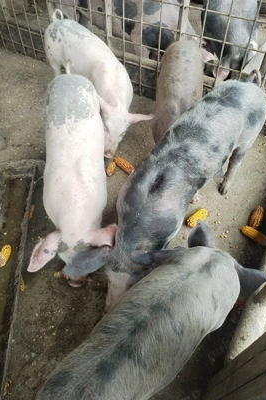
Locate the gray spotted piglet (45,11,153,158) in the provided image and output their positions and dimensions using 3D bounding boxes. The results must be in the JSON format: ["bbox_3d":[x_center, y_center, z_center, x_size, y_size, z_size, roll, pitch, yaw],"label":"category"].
[{"bbox_3d":[-0.293,-0.840,2.120,0.360,0.560,1.100,-21,51,-18],"label":"gray spotted piglet"}]

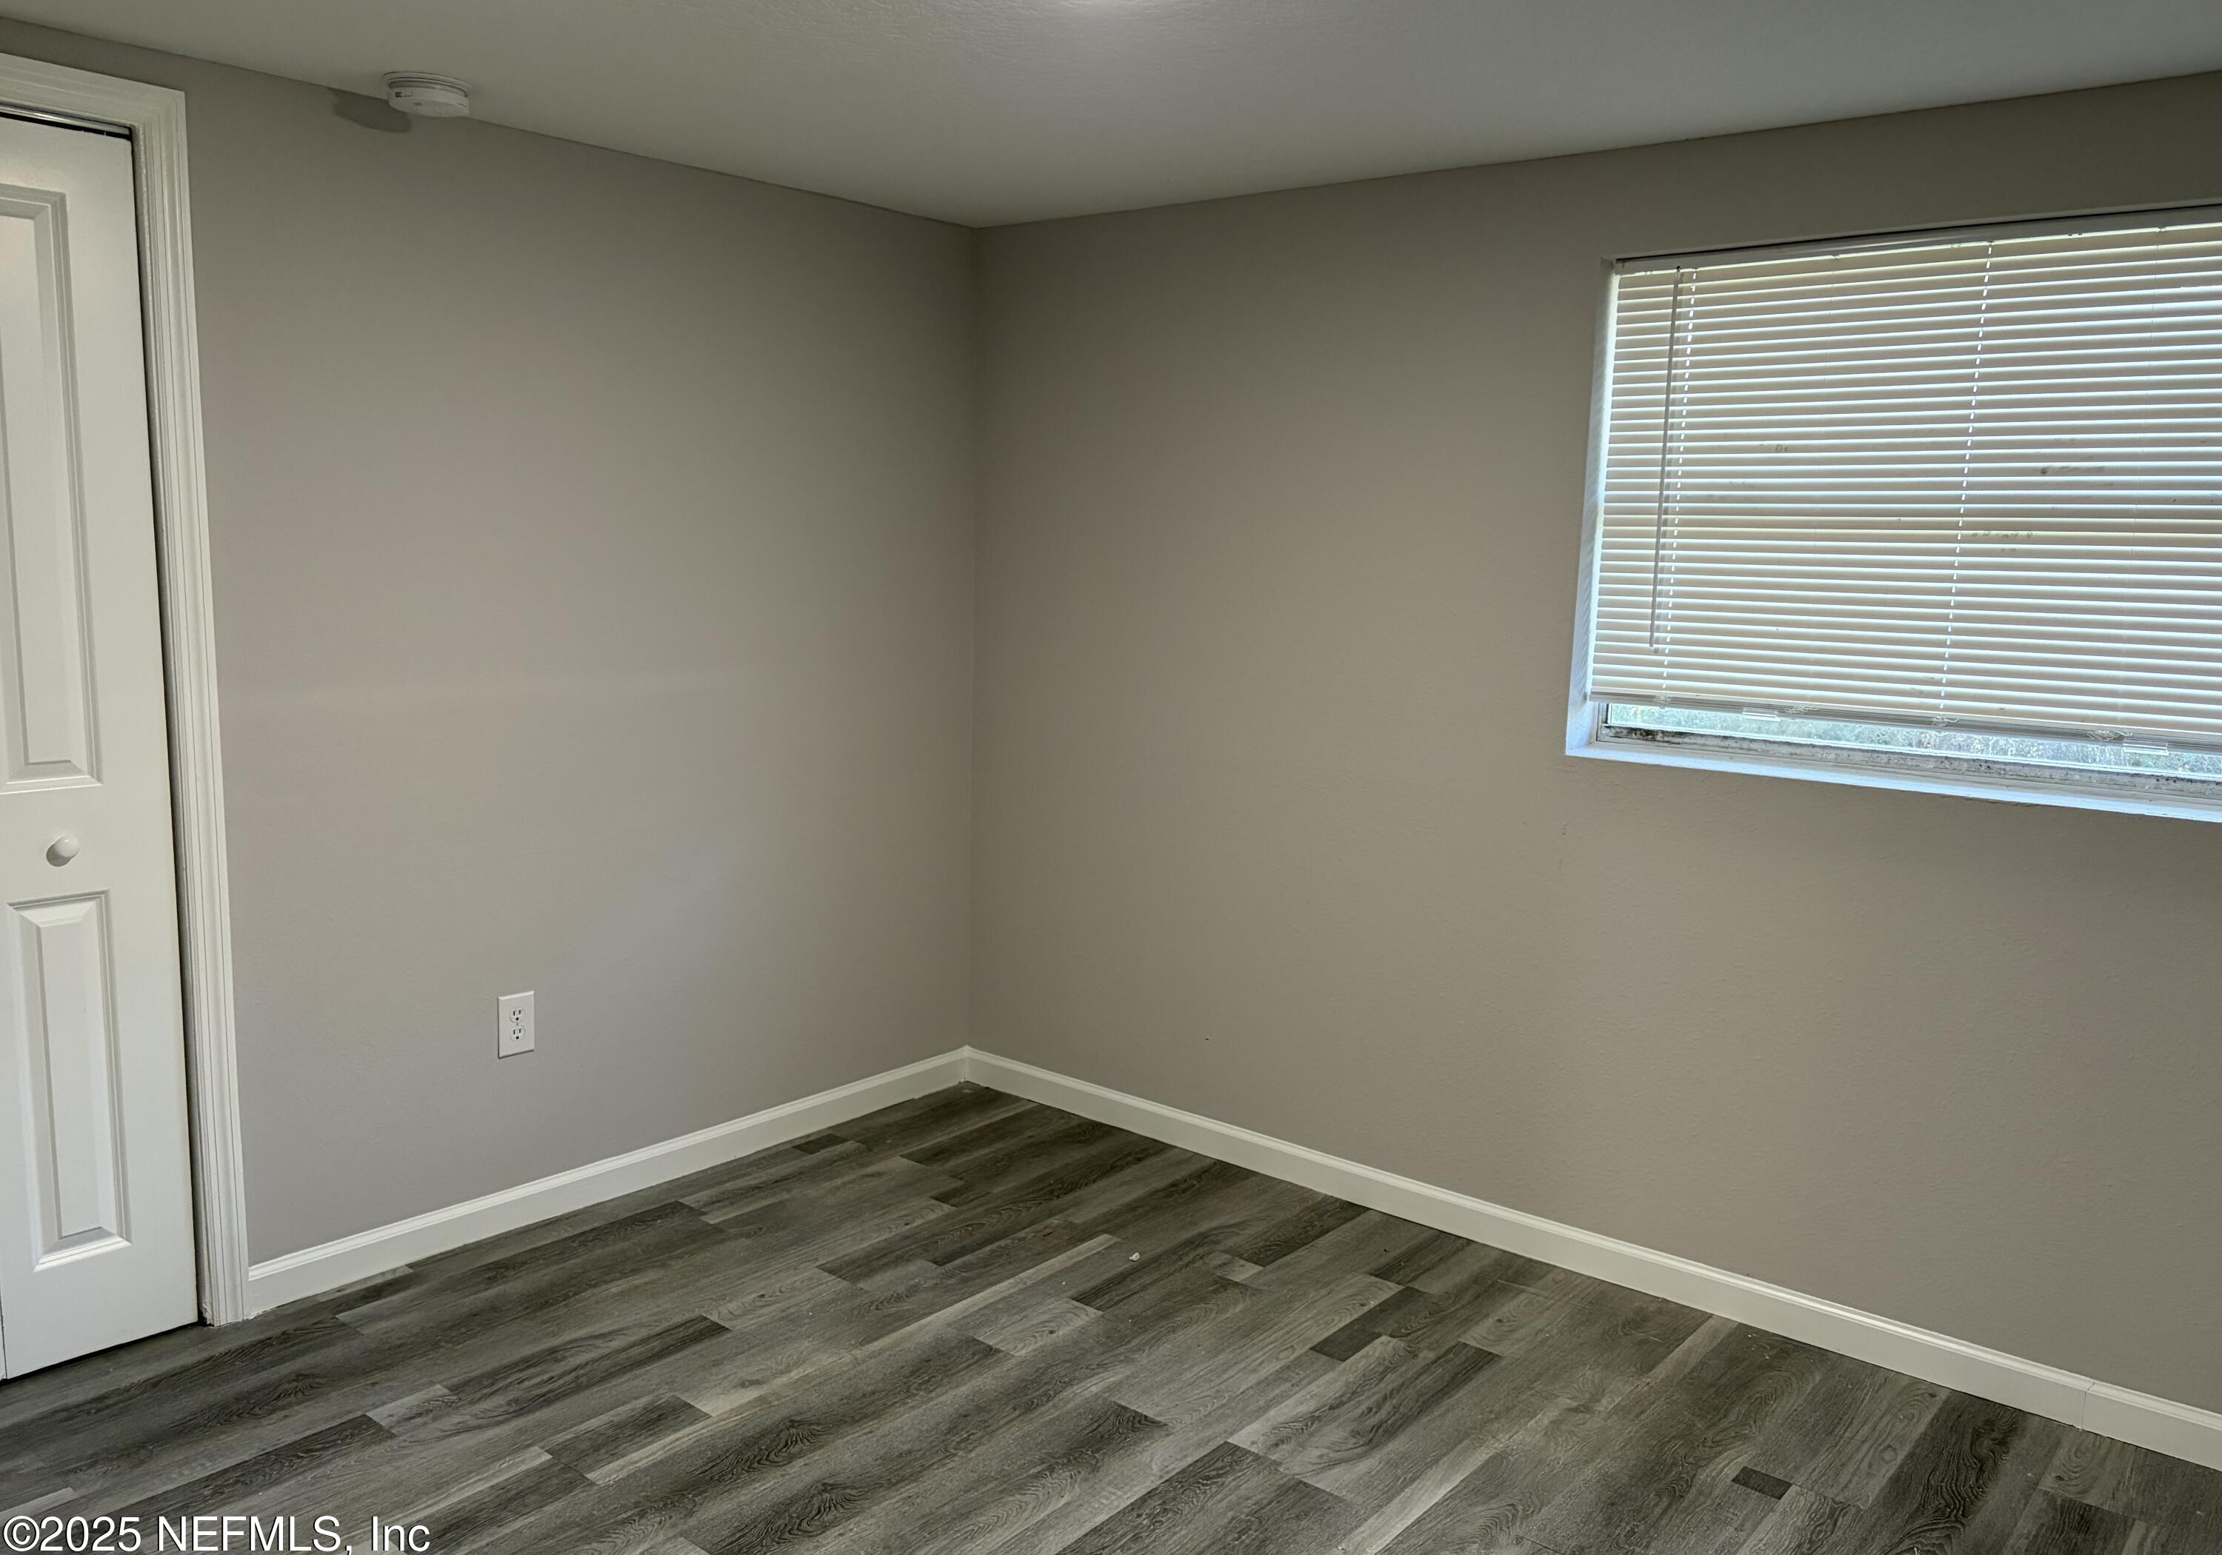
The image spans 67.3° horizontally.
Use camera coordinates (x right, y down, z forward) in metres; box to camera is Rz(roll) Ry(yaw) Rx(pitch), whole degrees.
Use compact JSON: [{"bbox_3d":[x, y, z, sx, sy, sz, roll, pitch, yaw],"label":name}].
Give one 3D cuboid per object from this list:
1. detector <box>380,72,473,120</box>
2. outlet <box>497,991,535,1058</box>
[{"bbox_3d":[-1.143,-1.143,2.798,0.140,0.041,0.140,1,8,0],"label":"detector"},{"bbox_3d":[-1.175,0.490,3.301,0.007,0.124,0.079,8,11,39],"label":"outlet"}]

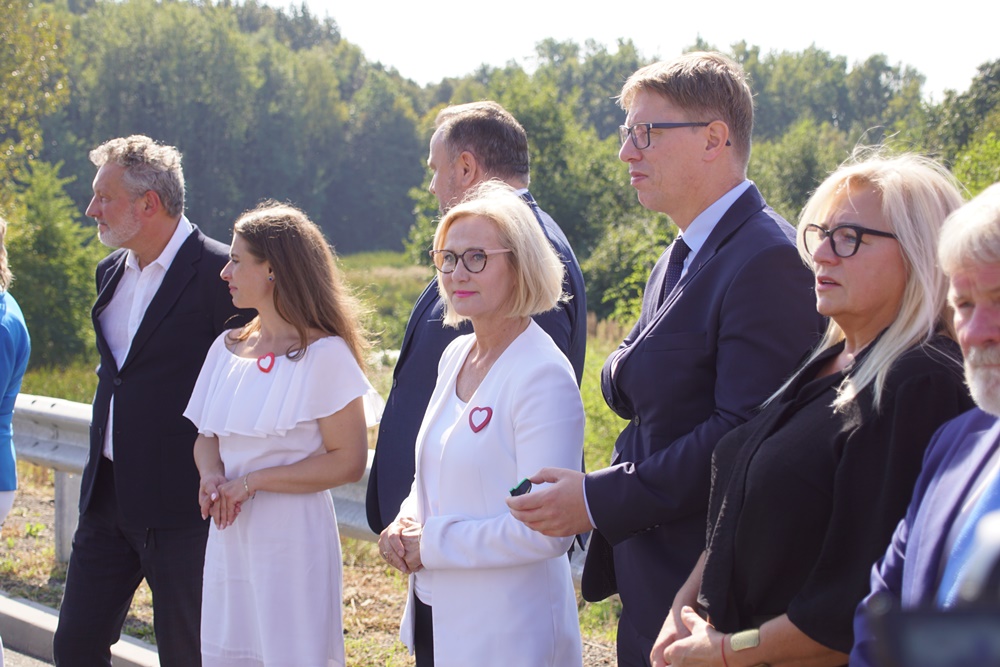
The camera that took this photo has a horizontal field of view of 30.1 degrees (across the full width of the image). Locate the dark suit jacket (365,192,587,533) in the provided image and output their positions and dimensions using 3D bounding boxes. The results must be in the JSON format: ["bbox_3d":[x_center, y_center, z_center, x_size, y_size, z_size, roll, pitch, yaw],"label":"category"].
[{"bbox_3d":[-0.050,0.072,3.840,0.380,0.750,0.540,-1,3,-15],"label":"dark suit jacket"}]

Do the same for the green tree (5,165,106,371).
[{"bbox_3d":[-6.300,-1.000,26.500,1.600,2.950,1.600,-1,3,-13],"label":"green tree"}]

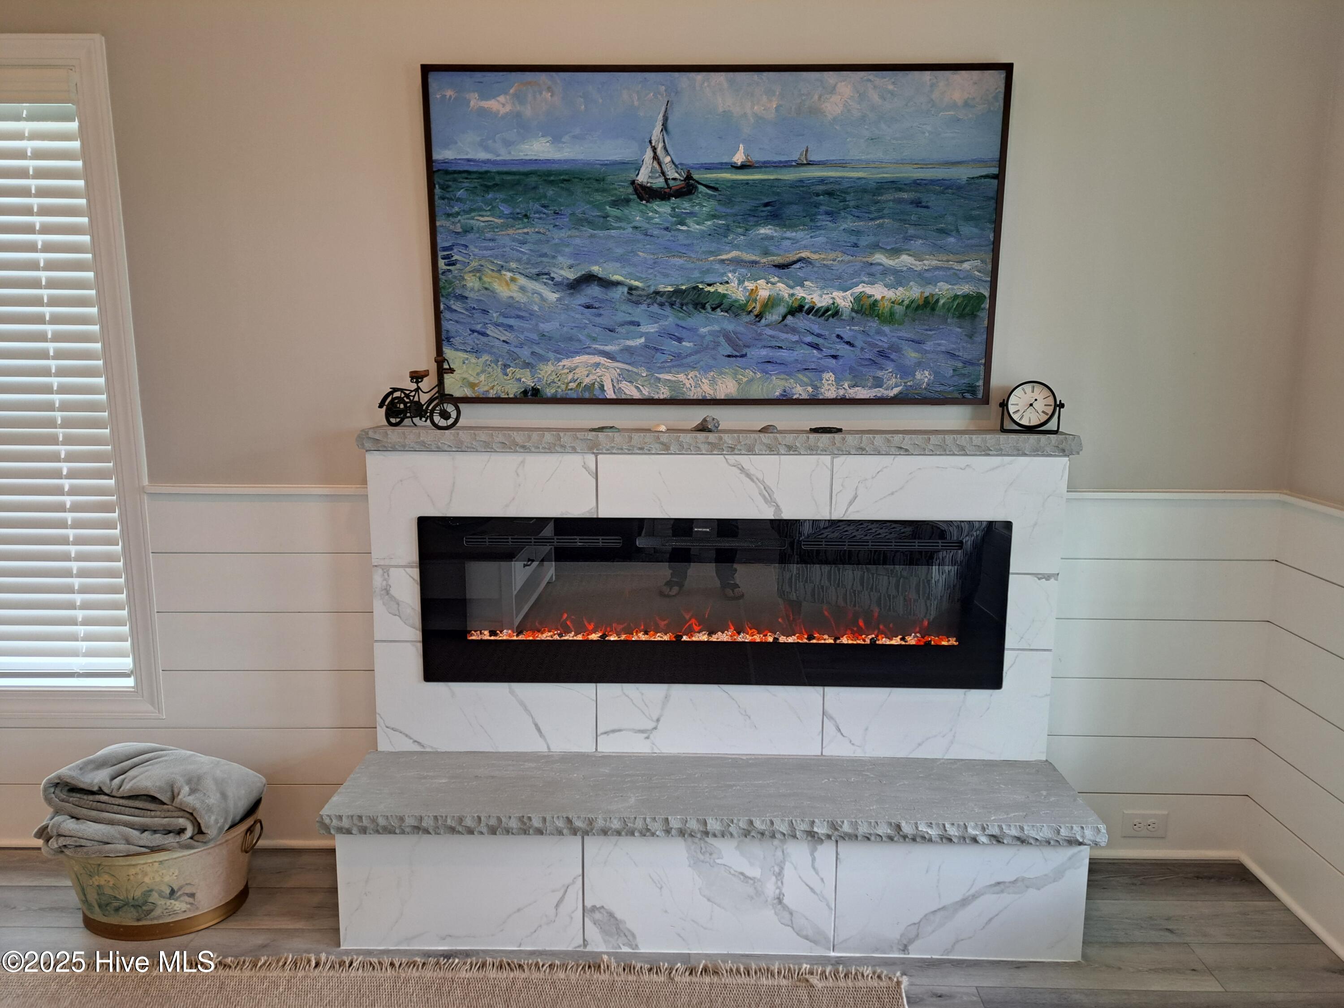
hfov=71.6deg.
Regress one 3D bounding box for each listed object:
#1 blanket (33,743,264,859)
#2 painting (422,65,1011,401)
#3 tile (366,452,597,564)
[{"bbox_3d":[-1.344,0.734,2.414,0.561,0.232,0.394,0,9,-2],"label":"blanket"},{"bbox_3d":[0.109,-0.683,2.421,1.472,0.845,0.035,1,11,1],"label":"painting"},{"bbox_3d":[-0.490,0.018,2.414,0.593,0.300,0.012,1,9,1],"label":"tile"}]

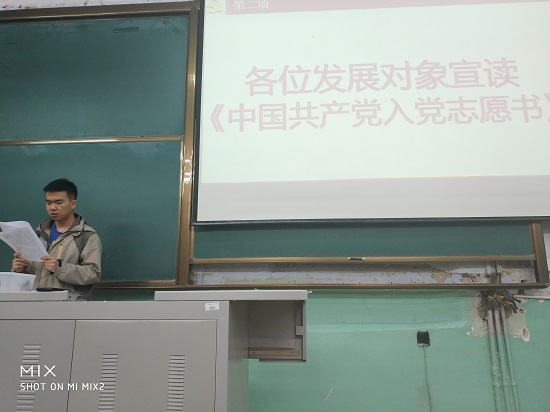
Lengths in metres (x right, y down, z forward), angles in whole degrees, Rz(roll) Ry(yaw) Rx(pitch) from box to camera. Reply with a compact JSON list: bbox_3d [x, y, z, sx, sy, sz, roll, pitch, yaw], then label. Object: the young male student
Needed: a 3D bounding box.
[{"bbox_3d":[-1.150,0.667,2.606,0.540,1.720,0.460,-3,-15,13],"label":"young male student"}]

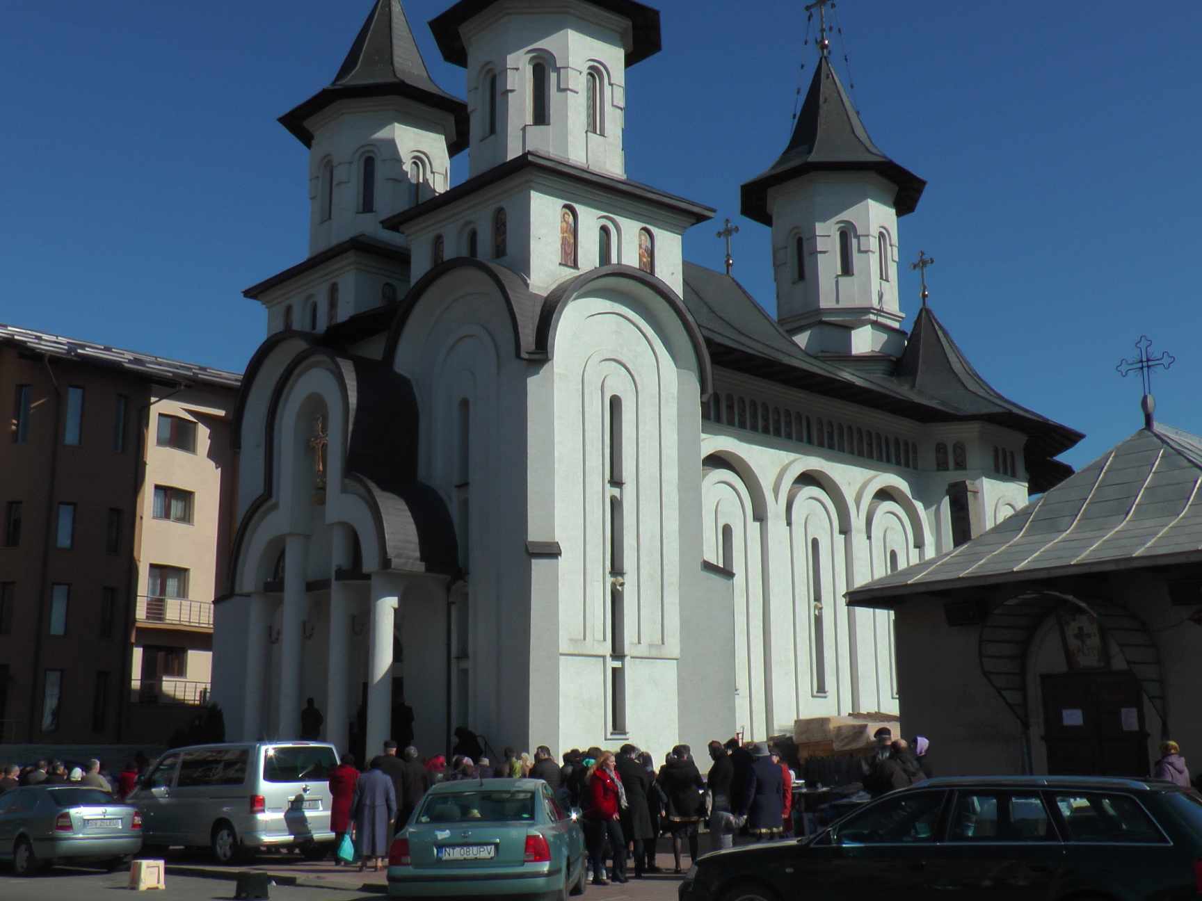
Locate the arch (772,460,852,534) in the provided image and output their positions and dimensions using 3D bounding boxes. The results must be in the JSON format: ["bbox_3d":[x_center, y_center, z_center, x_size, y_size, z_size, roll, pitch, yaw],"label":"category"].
[{"bbox_3d":[6.177,1.339,37.887,3.050,2.100,0.450,9,-15,-37],"label":"arch"}]

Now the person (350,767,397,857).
[{"bbox_3d":[-3.323,5.288,18.710,0.600,1.615,0.420,-1,-12,3],"label":"person"}]

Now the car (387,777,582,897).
[{"bbox_3d":[-1.055,4.309,13.977,1.740,1.460,4.670,-1,-12,3],"label":"car"}]

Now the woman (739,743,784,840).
[{"bbox_3d":[2.288,5.028,18.348,0.580,1.660,0.400,-2,-12,8],"label":"woman"}]

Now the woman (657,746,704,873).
[{"bbox_3d":[1.081,4.873,17.463,0.600,1.675,0.420,-1,-12,3],"label":"woman"}]

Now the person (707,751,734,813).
[{"bbox_3d":[1.658,4.924,17.758,0.360,1.757,0.500,-4,-13,14],"label":"person"}]

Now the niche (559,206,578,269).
[{"bbox_3d":[-0.924,-5.604,33.792,0.200,1.630,0.630,-11,-16,39],"label":"niche"}]

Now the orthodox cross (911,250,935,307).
[{"bbox_3d":[12.774,-6.858,51.105,0.960,2.200,0.200,-11,-16,41],"label":"orthodox cross"}]

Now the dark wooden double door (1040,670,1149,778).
[{"bbox_3d":[6.267,3.866,16.274,0.150,2.100,1.477,9,-15,-36],"label":"dark wooden double door"}]

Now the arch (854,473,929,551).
[{"bbox_3d":[9.444,2.067,42.604,0.500,2.420,4.450,-11,-16,41],"label":"arch"}]

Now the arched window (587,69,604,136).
[{"bbox_3d":[-0.172,-9.798,36.113,0.220,1.920,0.580,-11,-16,41],"label":"arched window"}]

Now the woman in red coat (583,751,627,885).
[{"bbox_3d":[0.057,4.761,16.670,0.420,1.667,0.480,-7,-14,30],"label":"woman in red coat"}]

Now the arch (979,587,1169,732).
[{"bbox_3d":[5.856,2.627,16.111,0.850,1.712,1.948,9,-15,-36],"label":"arch"}]

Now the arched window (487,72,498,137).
[{"bbox_3d":[-2.941,-9.368,34.816,0.200,1.811,0.520,9,-15,-37],"label":"arched window"}]

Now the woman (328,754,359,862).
[{"bbox_3d":[-3.829,5.304,19.015,0.470,1.600,0.330,-2,-12,7],"label":"woman"}]

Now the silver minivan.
[{"bbox_3d":[-6.717,6.270,23.099,4.900,1.970,1.920,-12,-17,42],"label":"silver minivan"}]

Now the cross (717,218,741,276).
[{"bbox_3d":[4.775,-7.606,48.038,1.000,2.200,0.200,-11,-16,41],"label":"cross"}]

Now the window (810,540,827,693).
[{"bbox_3d":[6.599,4.993,39.011,0.250,4.790,0.463,-11,-16,41],"label":"window"}]

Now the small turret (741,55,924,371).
[{"bbox_3d":[8.985,-9.046,49.598,6.900,13.500,6.900,9,-15,-37],"label":"small turret"}]

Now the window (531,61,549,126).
[{"bbox_3d":[-1.689,-9.878,35.548,0.500,1.920,0.220,0,-12,-1],"label":"window"}]

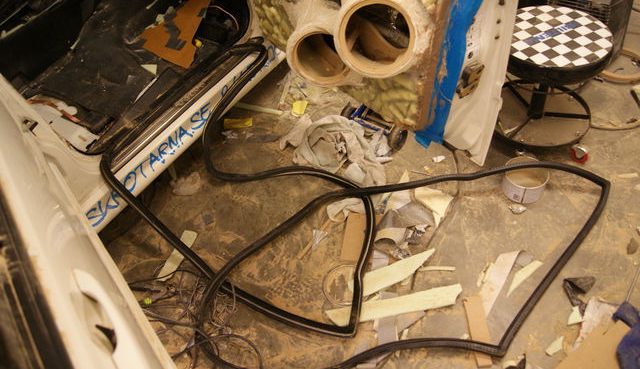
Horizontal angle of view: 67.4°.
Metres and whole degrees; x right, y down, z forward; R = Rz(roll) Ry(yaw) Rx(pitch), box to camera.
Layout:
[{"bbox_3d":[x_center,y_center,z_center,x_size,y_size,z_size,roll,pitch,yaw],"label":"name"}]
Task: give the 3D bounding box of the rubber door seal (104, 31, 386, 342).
[{"bbox_3d":[-0.145,-0.034,1.847,1.090,0.350,0.880,29,63,31],"label":"rubber door seal"}]

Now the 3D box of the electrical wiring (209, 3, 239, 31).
[{"bbox_3d":[-0.450,-0.786,2.260,0.150,0.110,0.120,-21,50,-4],"label":"electrical wiring"}]

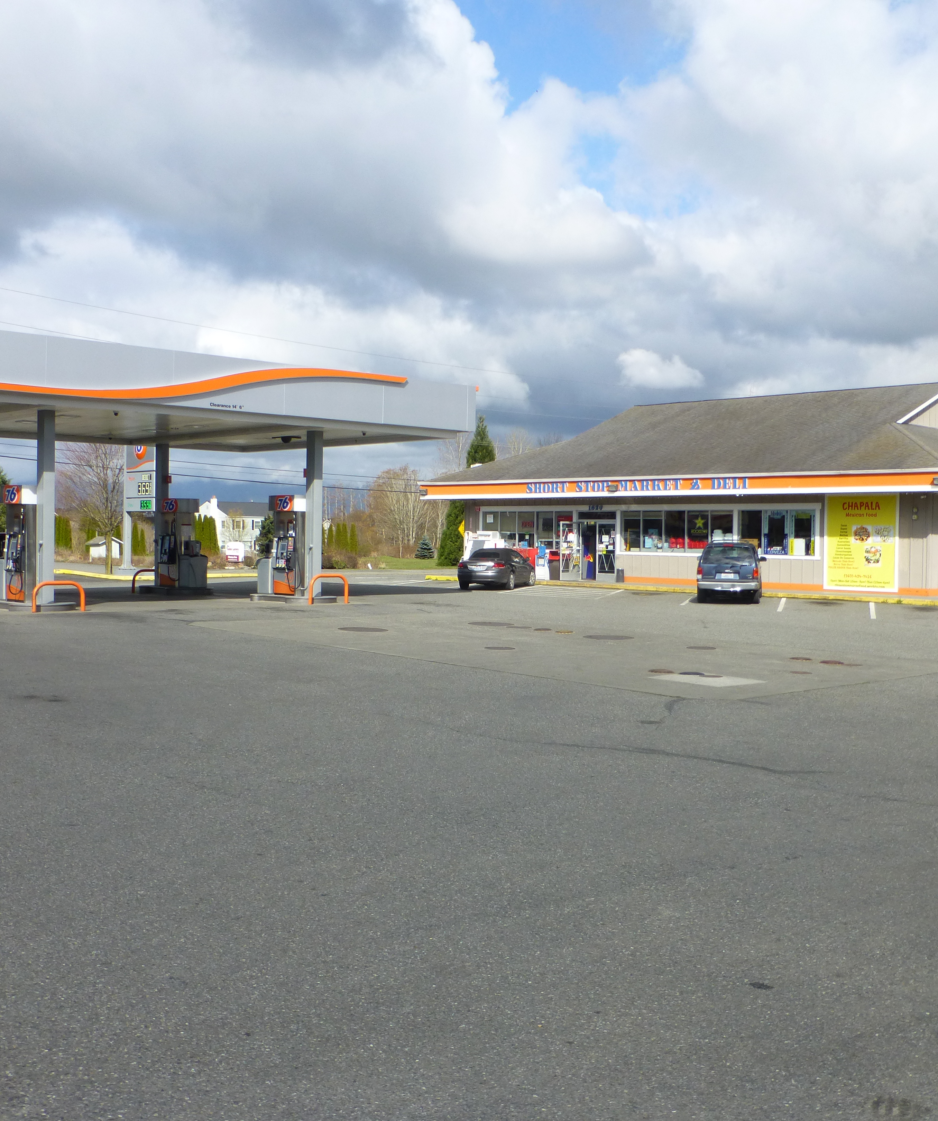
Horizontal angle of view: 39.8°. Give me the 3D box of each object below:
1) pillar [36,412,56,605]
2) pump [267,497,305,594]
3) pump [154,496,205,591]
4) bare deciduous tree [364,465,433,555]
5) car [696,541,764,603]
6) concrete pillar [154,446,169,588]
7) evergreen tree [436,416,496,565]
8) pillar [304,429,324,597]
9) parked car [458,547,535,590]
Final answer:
[{"bbox_3d":[-9.247,-1.178,28.381,0.250,4.212,0.349,0,2,-42],"label":"pillar"},{"bbox_3d":[-4.752,-0.413,34.601,0.680,2.590,1.200,0,1,-42],"label":"pump"},{"bbox_3d":[-8.658,-0.493,38.428,0.640,2.590,1.150,0,2,-42],"label":"pump"},{"bbox_3d":[-5.183,-3.786,100.000,5.409,7.122,5.409,1,1,-3],"label":"bare deciduous tree"},{"bbox_3d":[7.918,0.318,39.018,1.800,1.730,4.790,1,1,13],"label":"car"},{"bbox_3d":[-9.358,-1.366,39.371,0.280,4.320,0.400,0,1,-42],"label":"concrete pillar"},{"bbox_3d":[0.691,-3.899,73.000,5.001,8.456,5.001,1,1,0],"label":"evergreen tree"},{"bbox_3d":[-3.926,-1.202,33.206,0.250,4.216,0.349,0,2,-42],"label":"pillar"},{"bbox_3d":[1.069,0.253,46.265,1.770,1.390,4.900,1,1,14],"label":"parked car"}]

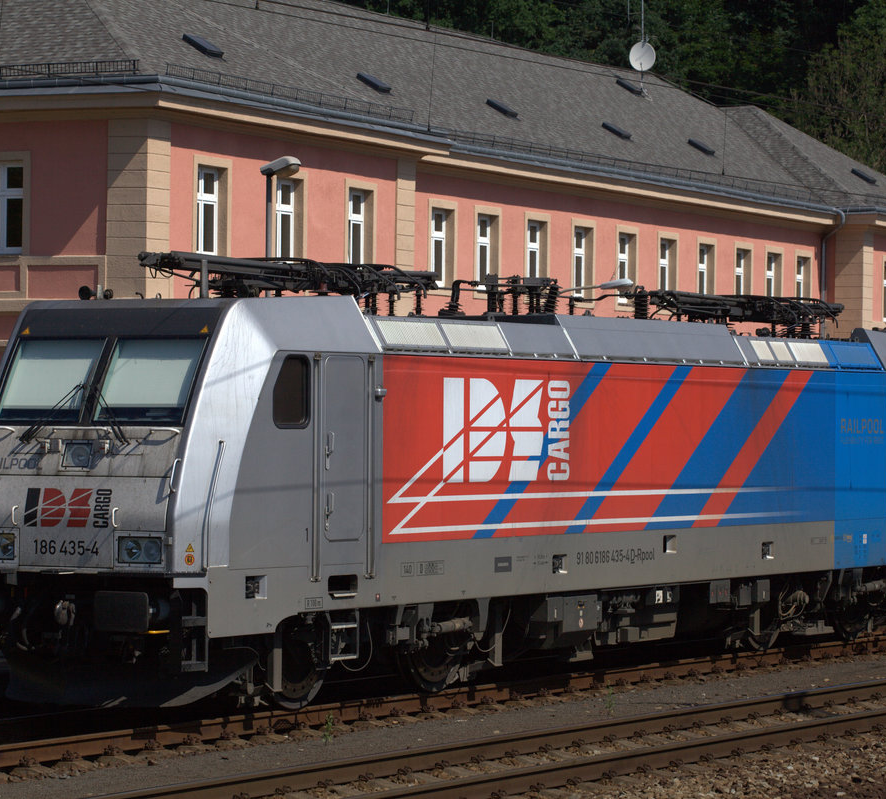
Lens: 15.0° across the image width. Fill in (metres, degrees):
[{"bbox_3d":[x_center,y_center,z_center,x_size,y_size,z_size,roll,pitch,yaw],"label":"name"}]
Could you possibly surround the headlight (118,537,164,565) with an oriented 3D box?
[{"bbox_3d":[-2.576,1.299,28.949,0.460,0.235,0.120,0,-3,30],"label":"headlight"}]

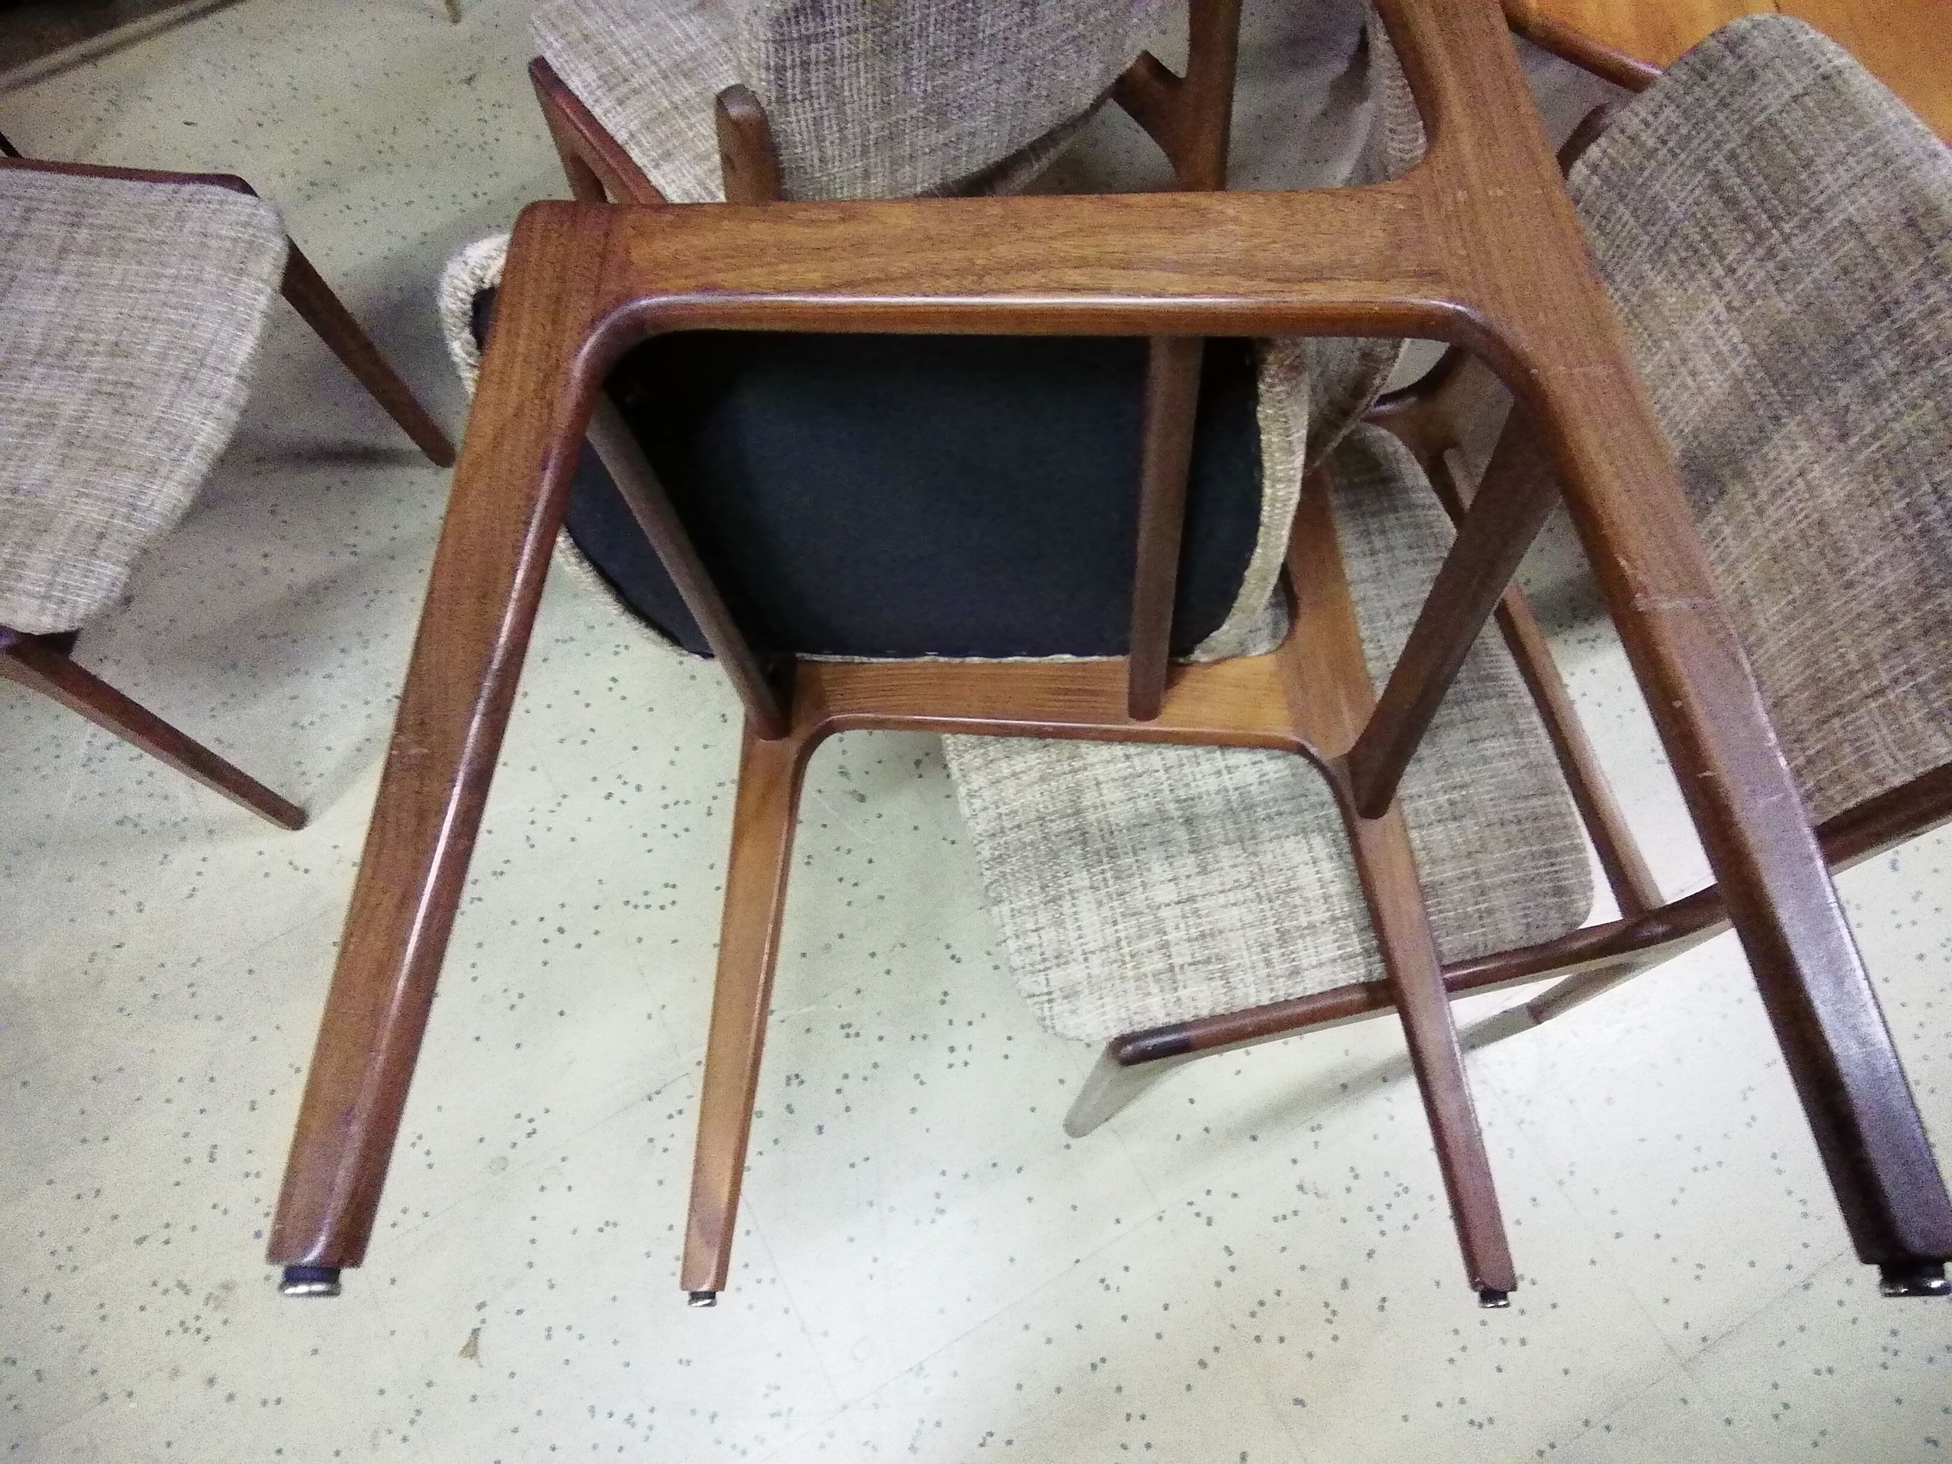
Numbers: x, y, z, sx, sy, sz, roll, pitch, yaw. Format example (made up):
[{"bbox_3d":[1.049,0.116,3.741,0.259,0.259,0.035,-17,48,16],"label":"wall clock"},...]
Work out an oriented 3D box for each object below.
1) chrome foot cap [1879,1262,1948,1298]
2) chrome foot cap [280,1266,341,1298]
[{"bbox_3d":[0.260,0.152,0.375,0.015,0.015,0.009,-2,67,5],"label":"chrome foot cap"},{"bbox_3d":[-0.202,0.167,0.411,0.016,0.016,0.009,-2,67,5],"label":"chrome foot cap"}]

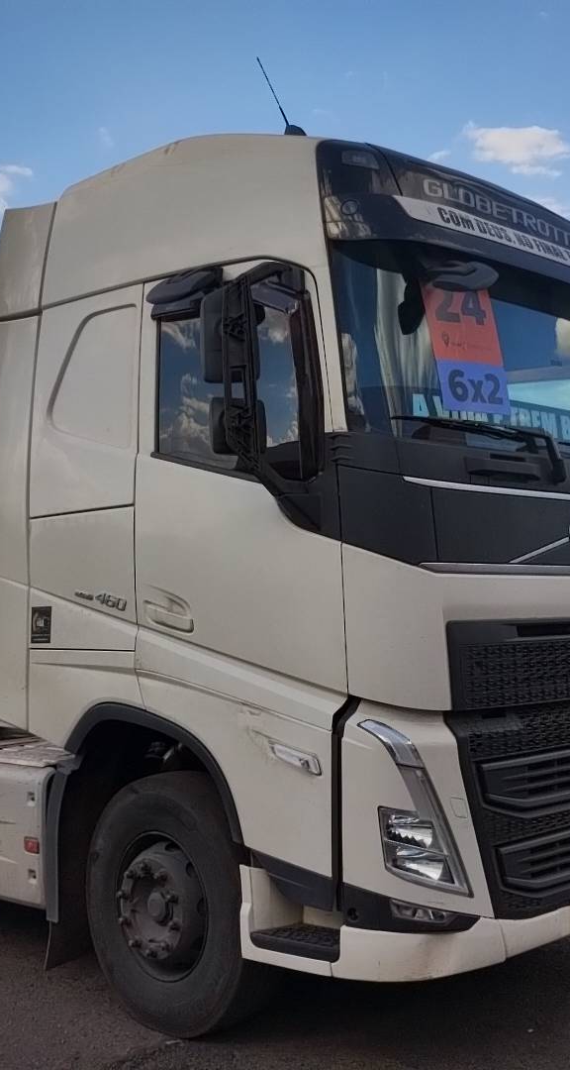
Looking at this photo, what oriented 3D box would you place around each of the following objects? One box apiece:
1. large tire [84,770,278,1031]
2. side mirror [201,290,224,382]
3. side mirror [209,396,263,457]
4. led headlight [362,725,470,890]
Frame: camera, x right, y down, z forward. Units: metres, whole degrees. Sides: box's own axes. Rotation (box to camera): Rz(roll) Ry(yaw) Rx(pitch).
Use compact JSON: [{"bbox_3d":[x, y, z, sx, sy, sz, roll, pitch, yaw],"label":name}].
[{"bbox_3d":[-0.419,1.517,4.791,0.300,1.030,1.040,3,-7,-44],"label":"large tire"},{"bbox_3d":[-0.188,-0.715,4.081,0.200,0.370,0.110,1,-6,-30],"label":"side mirror"},{"bbox_3d":[-0.170,-0.389,4.100,0.200,0.200,0.100,3,-7,-45],"label":"side mirror"},{"bbox_3d":[0.458,0.948,3.967,0.360,0.630,0.180,3,-7,-45],"label":"led headlight"}]

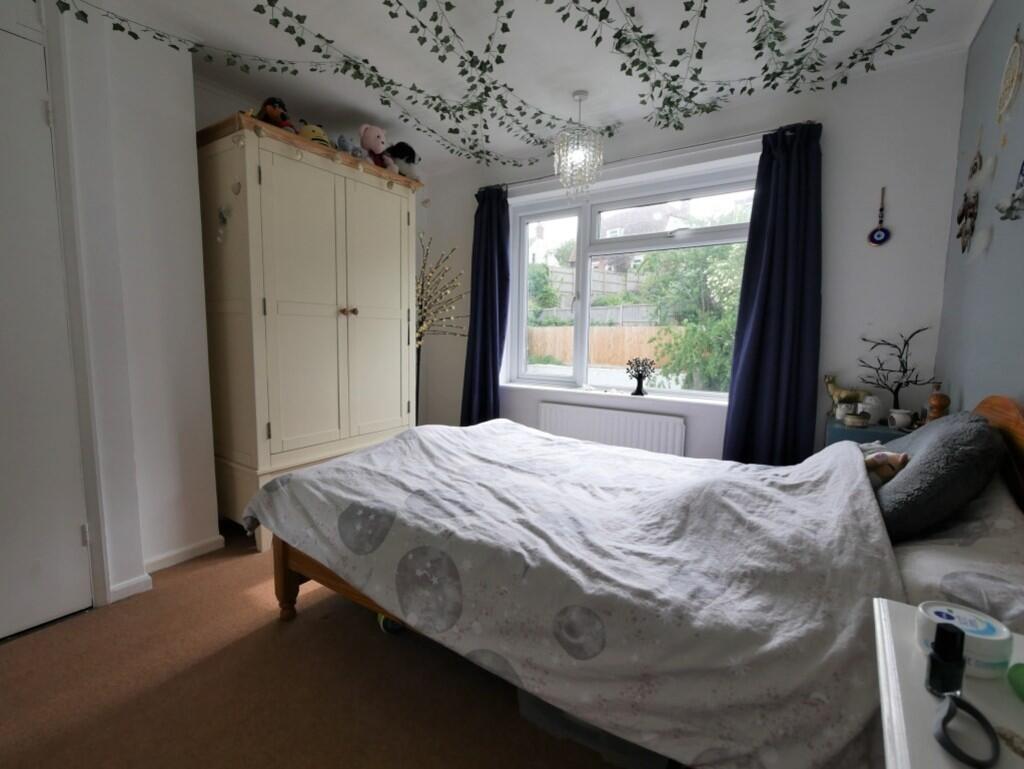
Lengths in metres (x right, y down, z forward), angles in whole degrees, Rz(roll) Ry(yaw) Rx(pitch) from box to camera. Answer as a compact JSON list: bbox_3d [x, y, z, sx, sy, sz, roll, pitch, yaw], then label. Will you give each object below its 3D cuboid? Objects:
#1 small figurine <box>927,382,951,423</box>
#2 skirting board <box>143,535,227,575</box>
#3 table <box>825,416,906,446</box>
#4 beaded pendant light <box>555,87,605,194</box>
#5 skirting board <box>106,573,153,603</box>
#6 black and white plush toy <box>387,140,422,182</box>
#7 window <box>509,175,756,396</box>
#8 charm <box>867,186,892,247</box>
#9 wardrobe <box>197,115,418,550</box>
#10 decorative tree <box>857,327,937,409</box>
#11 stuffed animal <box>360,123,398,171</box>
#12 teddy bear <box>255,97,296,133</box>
[{"bbox_3d":[1.721,0.079,1.673,0.060,0.170,0.058,7,8,43],"label":"small figurine"},{"bbox_3d":[-1.496,0.778,1.905,0.020,0.058,0.296,5,7,34],"label":"skirting board"},{"bbox_3d":[1.496,0.518,1.743,0.349,0.723,0.360,5,7,31],"label":"table"},{"bbox_3d":[0.332,-1.205,2.073,0.248,0.470,0.248,1,6,0],"label":"beaded pendant light"},{"bbox_3d":[-1.503,0.804,1.634,0.020,0.060,0.125,5,7,34],"label":"skirting board"},{"bbox_3d":[-0.679,-1.384,2.598,0.190,0.250,0.150,1,6,2],"label":"black and white plush toy"},{"bbox_3d":[0.663,-0.564,2.549,1.571,1.228,0.090,5,7,31],"label":"window"},{"bbox_3d":[1.598,-0.724,1.793,0.076,0.248,0.018,5,7,31],"label":"charm"},{"bbox_3d":[-1.124,-0.239,2.442,0.580,1.986,1.032,5,7,35],"label":"wardrobe"},{"bbox_3d":[1.531,-0.067,1.650,0.225,0.325,0.160,5,7,31],"label":"decorative tree"},{"bbox_3d":[-0.786,-1.379,2.445,0.160,0.270,0.180,4,6,25],"label":"stuffed animal"},{"bbox_3d":[-1.121,-1.280,1.978,0.140,0.180,0.140,4,6,25],"label":"teddy bear"}]

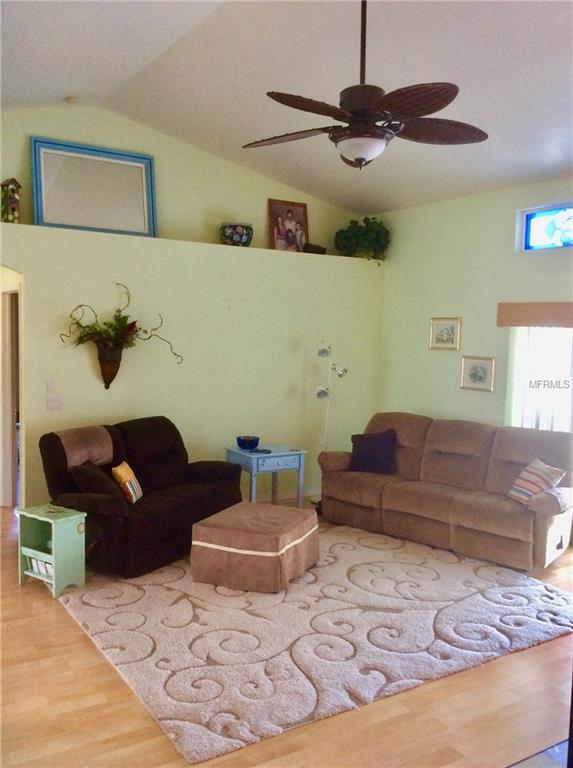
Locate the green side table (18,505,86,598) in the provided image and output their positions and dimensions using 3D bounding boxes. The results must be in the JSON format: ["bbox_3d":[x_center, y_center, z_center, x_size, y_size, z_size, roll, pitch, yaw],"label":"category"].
[{"bbox_3d":[-1.572,1.110,4.748,0.378,0.502,0.255,4,5,33],"label":"green side table"}]

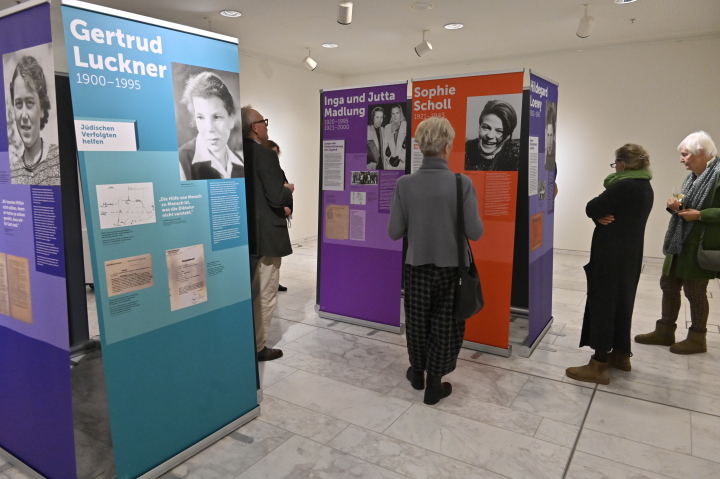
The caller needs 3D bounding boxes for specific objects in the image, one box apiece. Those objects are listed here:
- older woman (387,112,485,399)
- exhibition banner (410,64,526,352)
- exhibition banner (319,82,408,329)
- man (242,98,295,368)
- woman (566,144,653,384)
[{"bbox_3d":[0.455,0.116,3.127,0.550,1.690,0.420,3,9,17],"label":"older woman"},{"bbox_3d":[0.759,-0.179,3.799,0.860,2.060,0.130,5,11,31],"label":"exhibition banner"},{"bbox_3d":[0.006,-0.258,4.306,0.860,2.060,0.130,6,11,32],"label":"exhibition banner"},{"bbox_3d":[-0.700,-0.030,3.650,0.420,1.820,0.500,-3,9,-15],"label":"man"},{"bbox_3d":[1.680,0.147,3.325,0.480,1.560,0.480,6,11,33],"label":"woman"}]

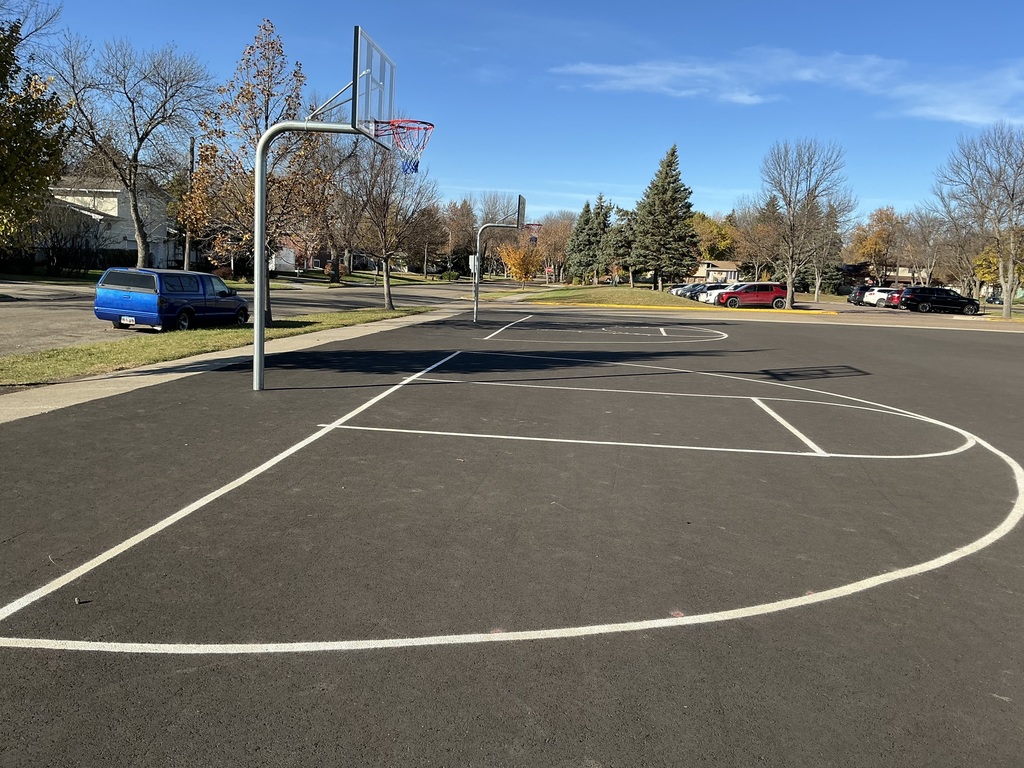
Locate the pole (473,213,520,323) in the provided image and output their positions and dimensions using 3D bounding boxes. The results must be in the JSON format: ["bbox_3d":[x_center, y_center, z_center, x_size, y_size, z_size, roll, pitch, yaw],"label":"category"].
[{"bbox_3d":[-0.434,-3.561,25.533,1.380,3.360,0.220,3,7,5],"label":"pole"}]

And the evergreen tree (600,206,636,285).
[{"bbox_3d":[11.409,-13.894,84.000,4.600,8.200,4.600,3,7,0],"label":"evergreen tree"}]

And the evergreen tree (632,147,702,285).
[{"bbox_3d":[14.826,-16.081,80.000,6.800,14.100,6.800,3,8,6],"label":"evergreen tree"}]

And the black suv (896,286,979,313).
[{"bbox_3d":[32.720,-6.424,63.500,5.450,1.880,2.020,3,7,6],"label":"black suv"}]

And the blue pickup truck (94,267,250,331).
[{"bbox_3d":[-9.050,-2.380,22.800,1.780,1.600,5.150,4,8,9],"label":"blue pickup truck"}]

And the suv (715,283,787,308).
[{"bbox_3d":[16.750,-6.030,56.700,5.180,1.790,2.000,3,8,4],"label":"suv"}]

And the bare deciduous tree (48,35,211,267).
[{"bbox_3d":[-21.242,-12.856,46.000,8.600,13.000,8.400,3,8,6],"label":"bare deciduous tree"}]

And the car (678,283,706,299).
[{"bbox_3d":[16.292,-7.459,68.500,4.650,1.620,1.860,3,7,0],"label":"car"}]

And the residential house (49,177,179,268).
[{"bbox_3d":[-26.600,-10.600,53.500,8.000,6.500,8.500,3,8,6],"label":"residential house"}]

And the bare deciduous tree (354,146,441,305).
[{"bbox_3d":[-4.402,-5.971,31.300,3.300,6.300,3.300,3,8,6],"label":"bare deciduous tree"}]

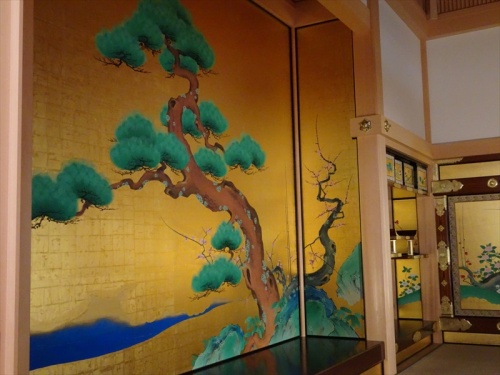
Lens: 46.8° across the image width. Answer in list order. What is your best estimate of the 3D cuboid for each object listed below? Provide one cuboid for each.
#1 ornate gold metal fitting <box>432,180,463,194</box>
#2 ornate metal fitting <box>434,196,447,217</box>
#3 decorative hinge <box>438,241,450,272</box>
[{"bbox_3d":[2.349,-0.004,6.859,0.355,0.145,0.040,-5,-7,31],"label":"ornate gold metal fitting"},{"bbox_3d":[2.218,0.224,6.710,0.128,0.225,0.030,-5,-7,31],"label":"ornate metal fitting"},{"bbox_3d":[2.233,0.787,6.649,0.126,0.342,0.030,-5,-7,31],"label":"decorative hinge"}]

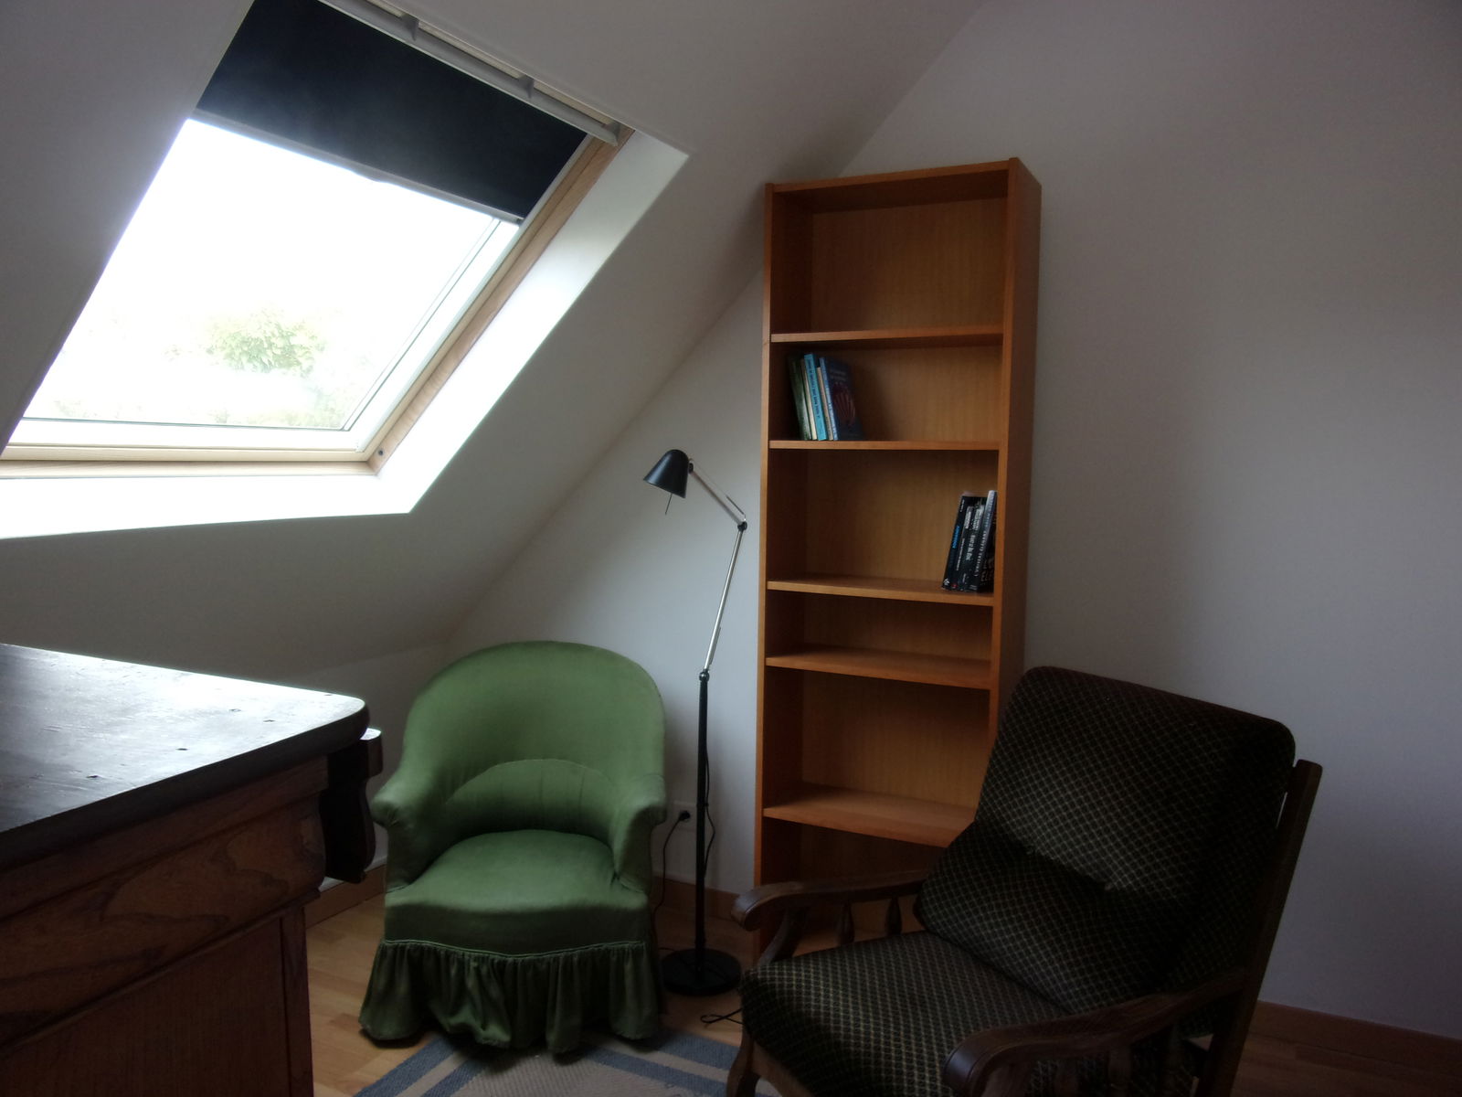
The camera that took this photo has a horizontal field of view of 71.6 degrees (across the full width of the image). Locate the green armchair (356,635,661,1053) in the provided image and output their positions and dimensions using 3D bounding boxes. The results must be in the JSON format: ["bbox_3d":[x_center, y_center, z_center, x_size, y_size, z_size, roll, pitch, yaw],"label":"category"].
[{"bbox_3d":[-0.520,0.688,2.600,0.720,0.830,0.670,1,4,-4],"label":"green armchair"}]

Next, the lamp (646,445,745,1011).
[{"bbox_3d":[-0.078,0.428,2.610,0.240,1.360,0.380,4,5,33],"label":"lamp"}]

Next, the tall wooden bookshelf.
[{"bbox_3d":[0.400,0.123,2.518,0.602,1.995,0.268,3,5,27],"label":"tall wooden bookshelf"}]

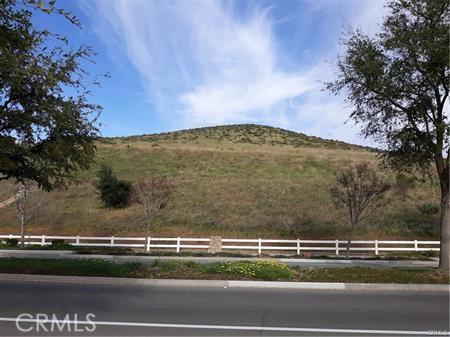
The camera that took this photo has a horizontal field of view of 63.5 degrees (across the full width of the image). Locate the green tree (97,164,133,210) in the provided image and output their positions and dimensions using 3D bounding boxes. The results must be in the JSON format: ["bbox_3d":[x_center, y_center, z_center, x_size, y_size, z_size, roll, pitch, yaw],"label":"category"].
[{"bbox_3d":[-11.508,1.851,37.887,3.750,4.610,3.560,0,-10,0],"label":"green tree"}]

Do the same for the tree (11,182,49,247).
[{"bbox_3d":[-13.541,3.087,25.393,2.860,4.680,2.720,0,-10,0],"label":"tree"}]

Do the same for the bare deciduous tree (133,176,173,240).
[{"bbox_3d":[-4.772,2.957,24.112,2.720,4.910,2.580,0,-10,0],"label":"bare deciduous tree"}]

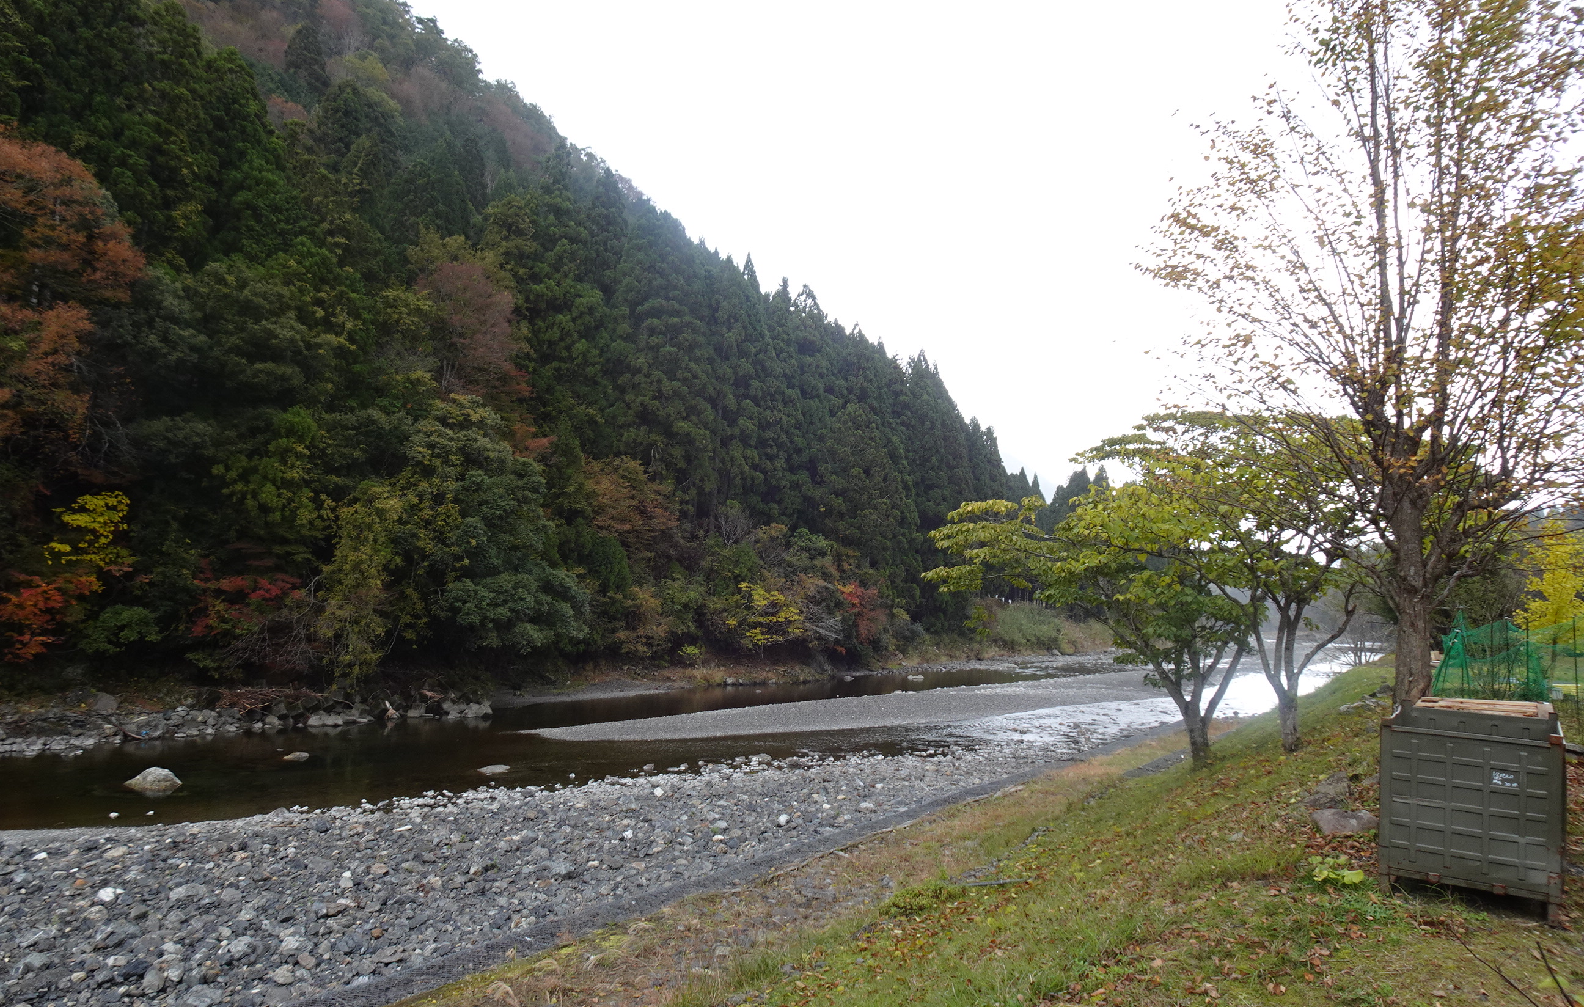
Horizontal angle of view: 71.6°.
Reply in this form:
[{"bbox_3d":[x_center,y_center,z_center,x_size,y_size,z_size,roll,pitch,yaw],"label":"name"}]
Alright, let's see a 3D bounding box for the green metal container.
[{"bbox_3d":[4.064,1.763,6.555,0.850,0.975,1.240,0,-4,34],"label":"green metal container"}]

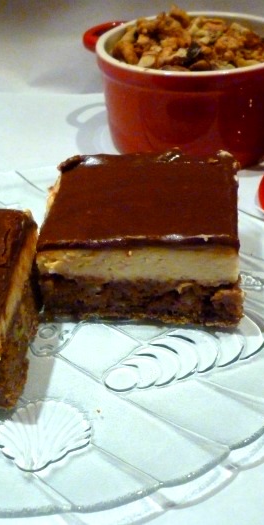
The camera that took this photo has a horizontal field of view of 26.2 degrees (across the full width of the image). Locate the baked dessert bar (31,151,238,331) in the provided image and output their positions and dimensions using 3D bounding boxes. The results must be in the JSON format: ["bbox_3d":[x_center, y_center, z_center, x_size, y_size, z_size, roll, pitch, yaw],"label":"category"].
[{"bbox_3d":[0.004,-0.009,0.203,0.067,0.036,0.054,1,38,6],"label":"baked dessert bar"}]

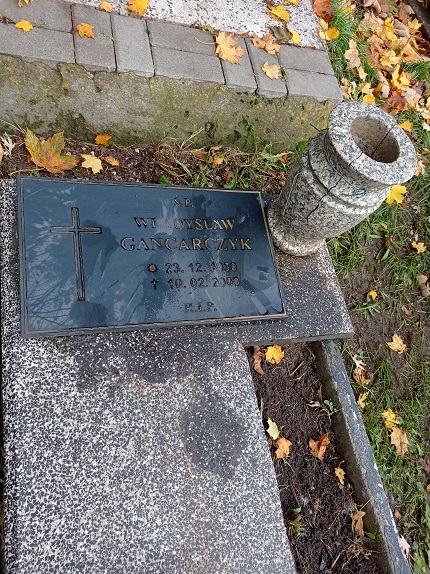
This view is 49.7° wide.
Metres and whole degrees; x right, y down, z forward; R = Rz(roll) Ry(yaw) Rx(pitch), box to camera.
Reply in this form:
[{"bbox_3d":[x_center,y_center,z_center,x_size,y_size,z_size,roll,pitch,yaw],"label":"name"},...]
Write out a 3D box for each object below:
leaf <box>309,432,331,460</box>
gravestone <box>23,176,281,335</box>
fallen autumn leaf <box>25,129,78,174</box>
[{"bbox_3d":[0.272,0.405,1.177,0.060,0.022,0.064,10,62,-17],"label":"leaf"},{"bbox_3d":[-0.135,-0.079,1.120,0.620,0.030,0.365,-2,72,-23],"label":"gravestone"},{"bbox_3d":[-0.453,-0.380,1.294,0.148,0.030,0.128,3,65,-20],"label":"fallen autumn leaf"}]

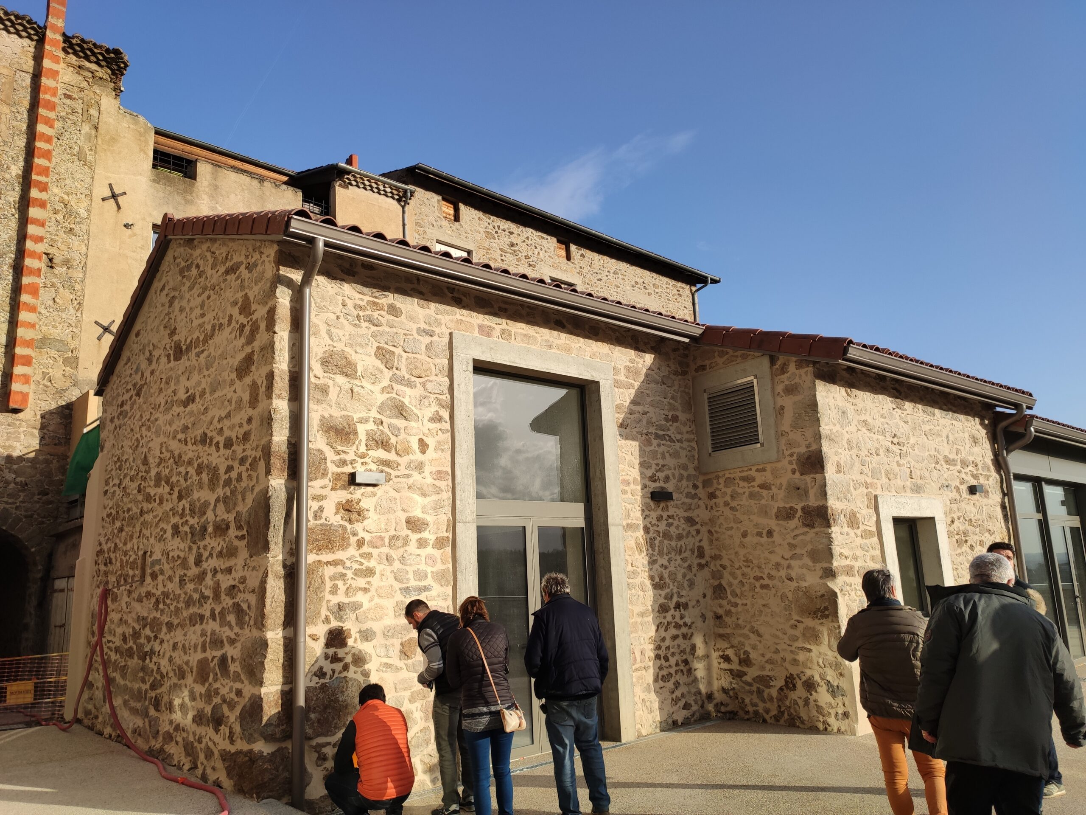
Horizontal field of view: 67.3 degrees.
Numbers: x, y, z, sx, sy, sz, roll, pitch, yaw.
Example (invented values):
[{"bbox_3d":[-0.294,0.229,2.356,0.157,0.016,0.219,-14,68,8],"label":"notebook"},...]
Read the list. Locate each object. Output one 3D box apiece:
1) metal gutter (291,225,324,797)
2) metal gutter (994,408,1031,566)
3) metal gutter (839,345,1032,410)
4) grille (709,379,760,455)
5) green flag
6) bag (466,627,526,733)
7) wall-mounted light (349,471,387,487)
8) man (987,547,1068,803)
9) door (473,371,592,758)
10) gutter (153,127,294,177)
[{"bbox_3d":[-1.850,0.787,6.438,0.111,4.505,0.334,8,-16,-40],"label":"metal gutter"},{"bbox_3d":[7.097,1.932,11.802,0.263,3.887,0.486,8,-16,-40],"label":"metal gutter"},{"bbox_3d":[5.341,-0.316,10.574,5.507,0.157,0.142,8,-16,-40],"label":"metal gutter"},{"bbox_3d":[2.317,0.115,9.946,0.071,0.860,0.759,8,-16,-40],"label":"grille"},{"bbox_3d":[-7.556,0.867,13.341,0.450,1.200,0.950,8,-16,-40],"label":"green flag"},{"bbox_3d":[-0.330,1.860,5.614,0.350,0.660,0.260,4,-14,-29],"label":"bag"},{"bbox_3d":[-1.502,0.620,7.004,0.276,0.091,0.121,8,-16,-40],"label":"wall-mounted light"},{"bbox_3d":[3.543,1.920,6.012,0.480,1.770,0.550,-8,-14,24],"label":"man"},{"bbox_3d":[-0.065,1.536,8.466,1.680,3.847,0.091,8,-16,-40],"label":"door"},{"bbox_3d":[-6.735,-5.399,17.480,3.017,0.152,0.152,8,-16,-40],"label":"gutter"}]

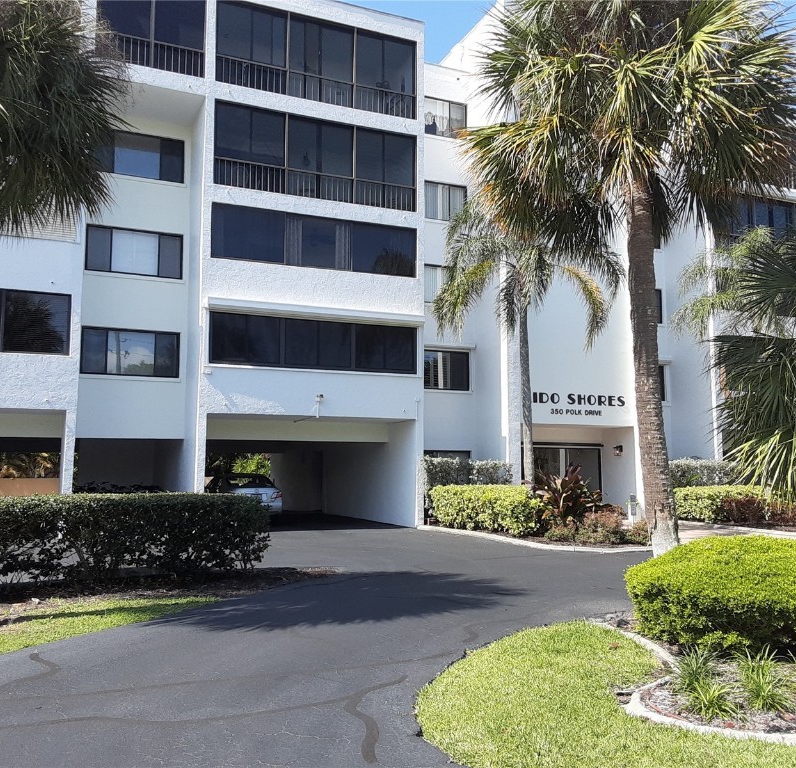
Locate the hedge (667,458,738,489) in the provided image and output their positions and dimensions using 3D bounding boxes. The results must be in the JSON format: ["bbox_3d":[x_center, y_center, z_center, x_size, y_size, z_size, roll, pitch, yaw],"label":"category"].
[{"bbox_3d":[10.415,3.436,26.943,3.200,1.782,0.865,3,-6,-23],"label":"hedge"}]

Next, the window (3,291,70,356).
[{"bbox_3d":[-8.413,-1.425,18.622,1.499,1.433,0.100,3,-7,-24],"label":"window"}]

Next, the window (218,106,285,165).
[{"bbox_3d":[-3.903,-6.606,21.167,1.894,1.528,0.100,3,-7,-24],"label":"window"}]

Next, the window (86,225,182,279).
[{"bbox_3d":[-7.124,-3.580,21.673,2.521,1.271,0.100,3,-7,-24],"label":"window"}]

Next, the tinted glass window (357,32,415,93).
[{"bbox_3d":[-0.342,-9.256,23.025,1.867,1.627,0.100,3,-7,-24],"label":"tinted glass window"}]

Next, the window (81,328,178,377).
[{"bbox_3d":[-6.969,-0.815,20.910,2.427,1.221,0.100,3,-6,-23],"label":"window"}]

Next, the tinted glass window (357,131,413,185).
[{"bbox_3d":[-0.338,-6.427,22.729,1.843,1.484,0.100,3,-7,-24],"label":"tinted glass window"}]

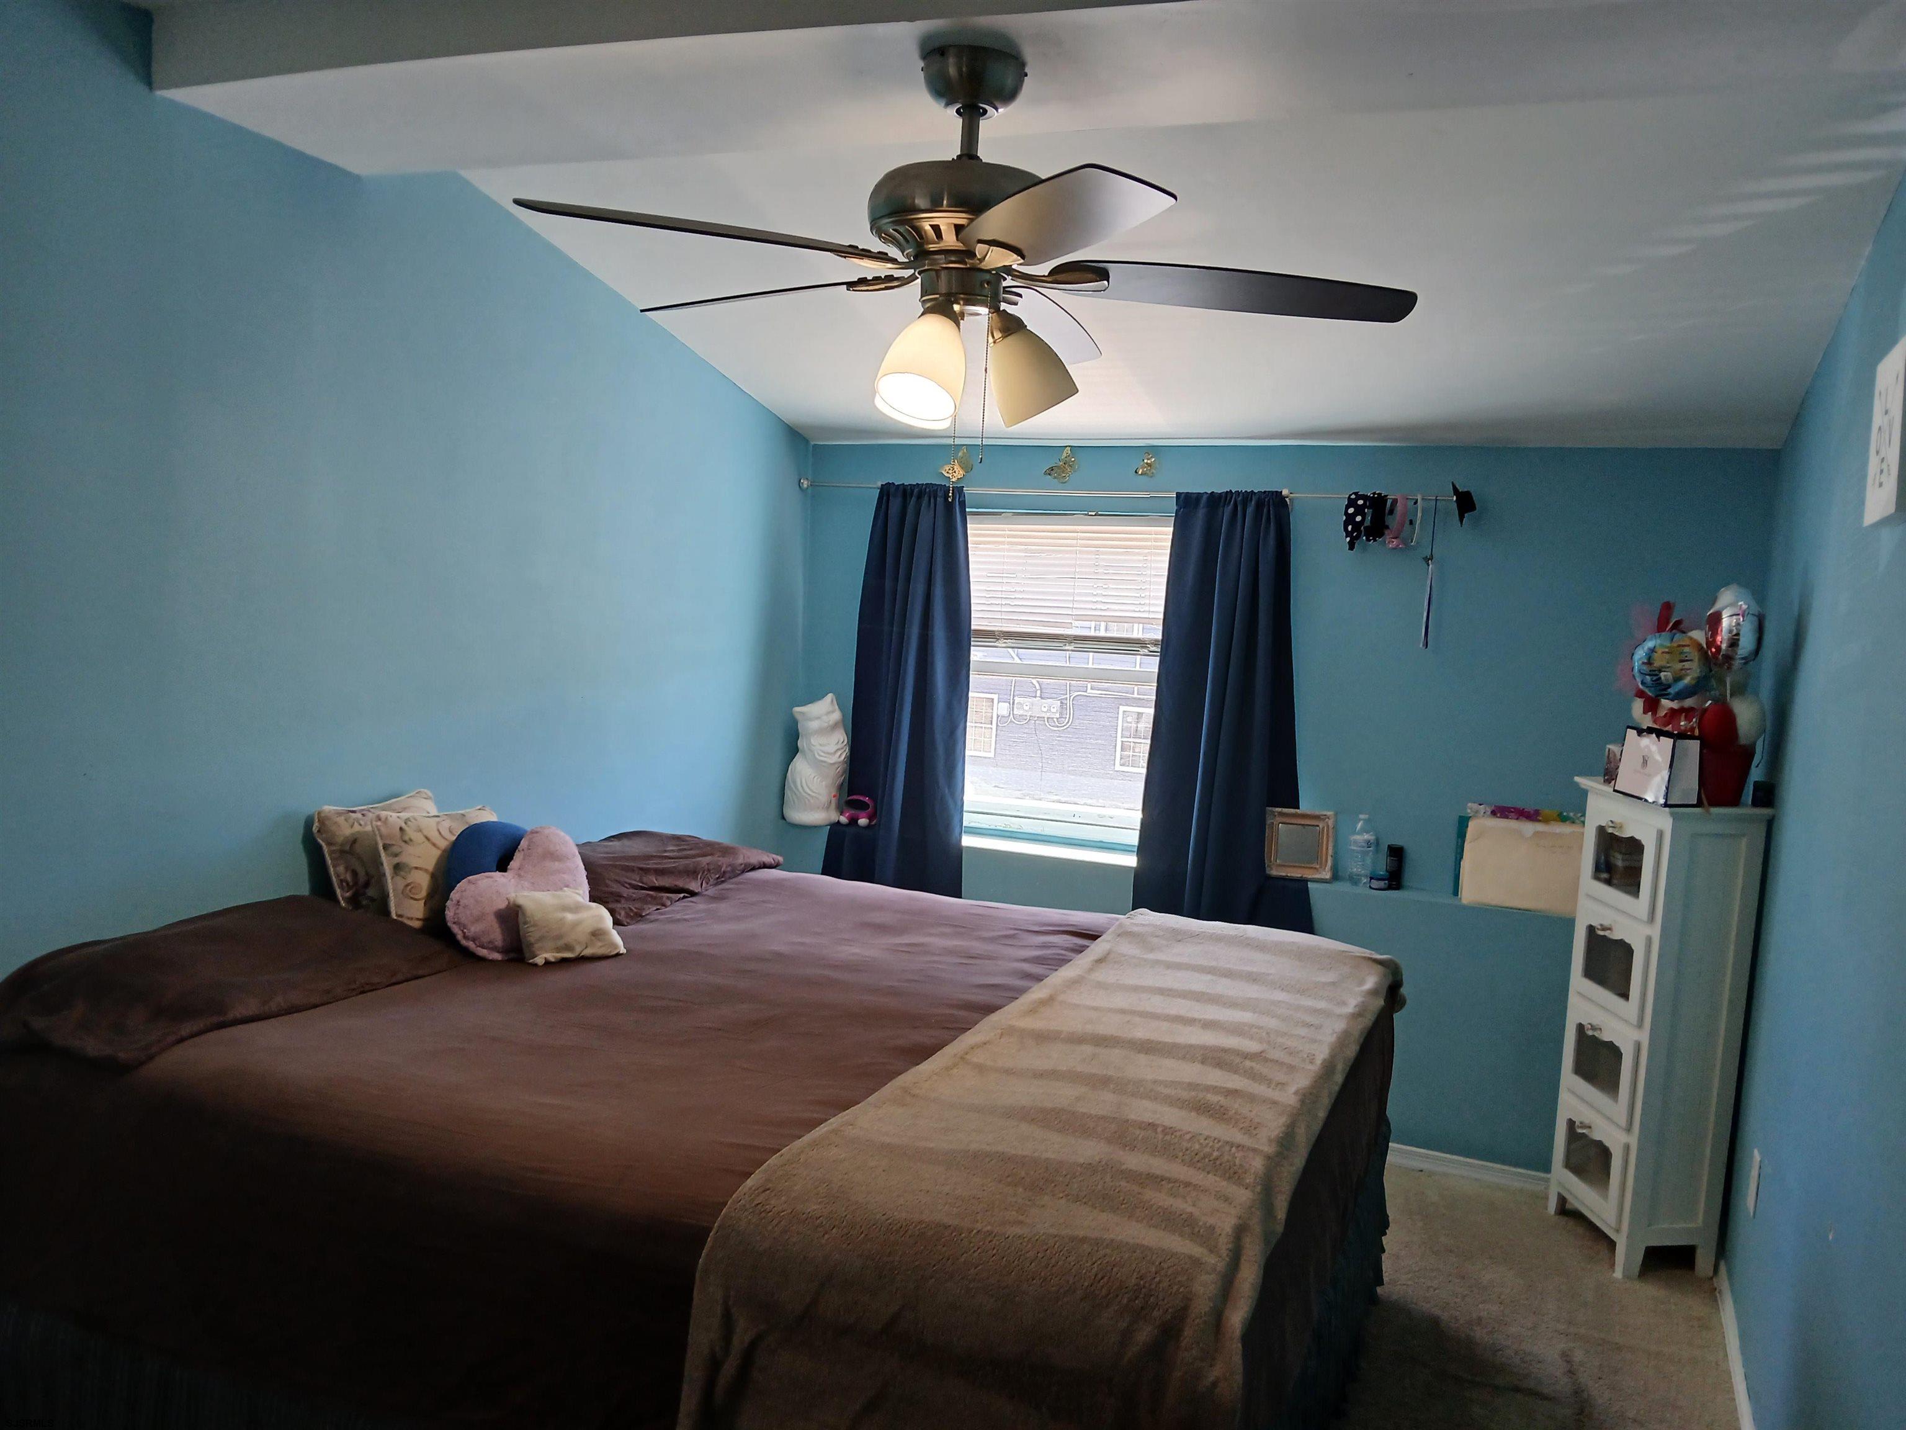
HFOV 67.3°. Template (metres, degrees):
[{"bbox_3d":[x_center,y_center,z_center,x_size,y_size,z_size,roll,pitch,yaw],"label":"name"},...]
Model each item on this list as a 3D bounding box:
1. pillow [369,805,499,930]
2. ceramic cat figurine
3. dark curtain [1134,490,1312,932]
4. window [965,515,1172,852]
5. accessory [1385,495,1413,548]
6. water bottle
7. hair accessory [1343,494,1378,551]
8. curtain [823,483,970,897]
[{"bbox_3d":[-1.065,0.329,3.037,0.120,0.280,0.330,-15,-6,30],"label":"pillow"},{"bbox_3d":[-0.441,0.137,4.629,0.160,0.420,0.185,-1,6,-44],"label":"ceramic cat figurine"},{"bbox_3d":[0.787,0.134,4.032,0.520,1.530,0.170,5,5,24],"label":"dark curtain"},{"bbox_3d":[0.339,-0.114,4.442,0.720,1.040,0.100,5,5,24],"label":"window"},{"bbox_3d":[1.203,-0.522,3.869,0.070,0.145,0.120,5,5,24],"label":"accessory"},{"bbox_3d":[1.130,0.374,3.938,0.066,0.200,0.066,5,5,24],"label":"water bottle"},{"bbox_3d":[1.111,-0.529,3.910,0.085,0.155,0.120,5,5,24],"label":"hair accessory"},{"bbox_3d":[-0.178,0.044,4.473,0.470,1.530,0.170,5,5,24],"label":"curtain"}]

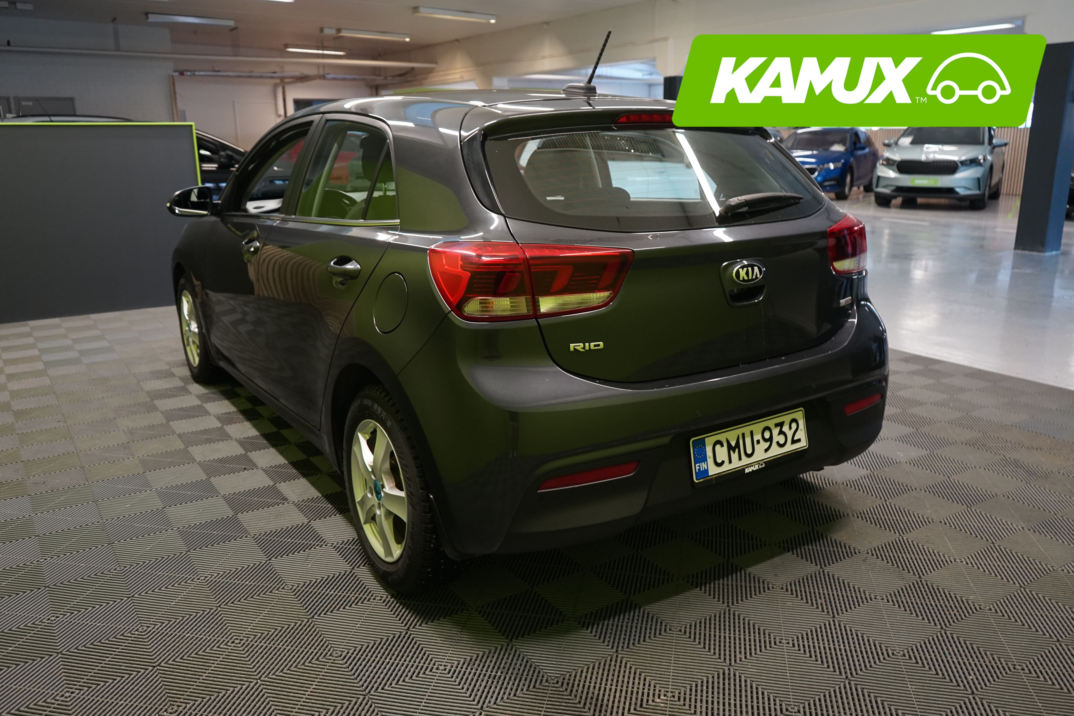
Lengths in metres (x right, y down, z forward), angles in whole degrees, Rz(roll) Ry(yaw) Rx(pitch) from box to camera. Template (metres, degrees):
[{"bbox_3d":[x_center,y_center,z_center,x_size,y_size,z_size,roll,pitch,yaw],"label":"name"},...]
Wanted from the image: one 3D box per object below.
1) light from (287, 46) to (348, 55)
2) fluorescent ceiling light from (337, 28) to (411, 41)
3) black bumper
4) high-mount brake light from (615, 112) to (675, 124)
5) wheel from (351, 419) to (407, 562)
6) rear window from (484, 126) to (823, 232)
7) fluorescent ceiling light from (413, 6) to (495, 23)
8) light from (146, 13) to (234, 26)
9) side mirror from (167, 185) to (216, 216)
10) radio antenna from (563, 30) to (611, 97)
[{"bbox_3d":[-5.315,-7.415,20.088,1.530,0.120,0.170,-10,17,-34],"label":"light"},{"bbox_3d":[-3.406,-6.781,17.549,1.530,0.120,0.170,-10,17,-34],"label":"fluorescent ceiling light"},{"bbox_3d":[0.497,0.106,2.412,1.710,0.608,0.370,-10,17,-32],"label":"black bumper"},{"bbox_3d":[0.363,-0.707,2.468,0.320,0.035,0.045,-9,17,-32],"label":"high-mount brake light"},{"bbox_3d":[-0.385,0.367,2.424,0.170,0.410,0.410,-9,17,-32],"label":"wheel"},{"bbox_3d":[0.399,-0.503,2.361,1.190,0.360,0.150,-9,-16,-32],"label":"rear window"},{"bbox_3d":[-1.333,-5.735,13.969,1.530,0.120,0.170,-12,19,-39],"label":"fluorescent ceiling light"},{"bbox_3d":[-6.416,-6.263,15.538,1.530,0.120,0.170,-10,17,-34],"label":"light"},{"bbox_3d":[-1.547,-0.706,3.746,0.210,0.138,0.140,-10,17,-32],"label":"side mirror"},{"bbox_3d":[0.169,-0.928,2.651,0.060,0.195,0.210,-10,17,-32],"label":"radio antenna"}]

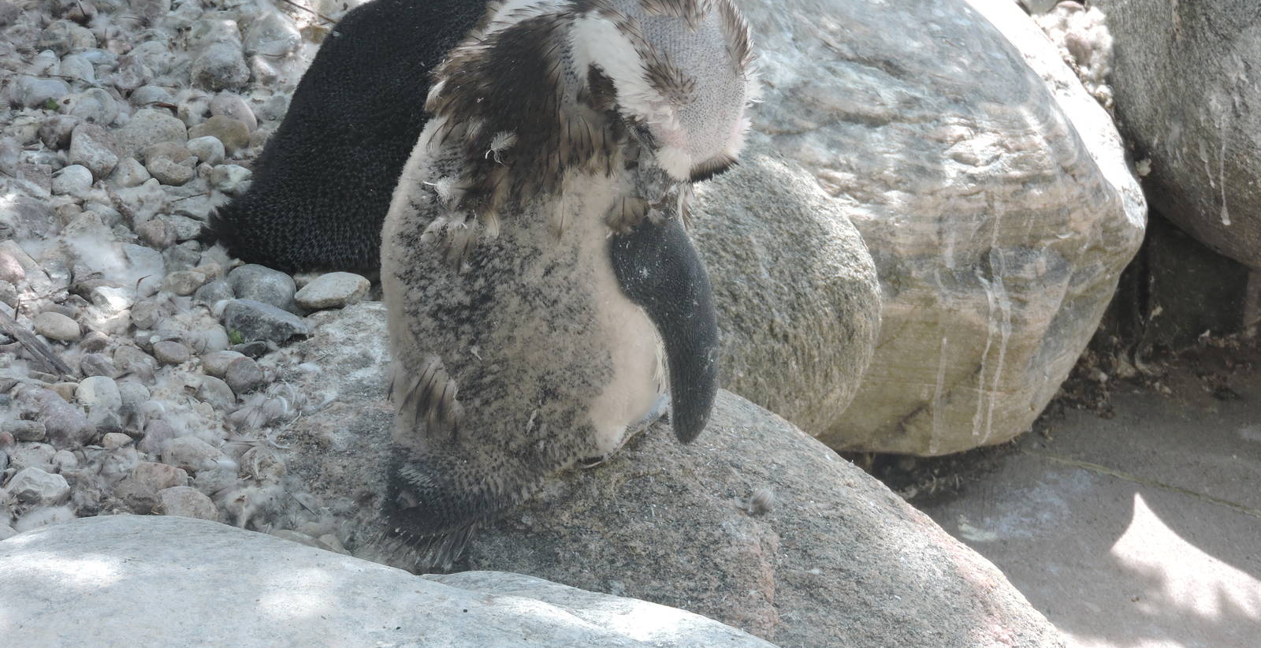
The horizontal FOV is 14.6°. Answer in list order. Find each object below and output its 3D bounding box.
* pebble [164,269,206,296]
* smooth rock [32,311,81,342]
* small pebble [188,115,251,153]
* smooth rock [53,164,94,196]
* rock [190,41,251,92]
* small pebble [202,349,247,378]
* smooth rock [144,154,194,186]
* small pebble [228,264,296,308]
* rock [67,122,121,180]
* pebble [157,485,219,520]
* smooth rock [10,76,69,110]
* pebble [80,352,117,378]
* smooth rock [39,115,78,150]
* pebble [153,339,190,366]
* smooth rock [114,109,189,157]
[{"bbox_3d":[-0.356,-0.033,3.941,0.035,0.020,0.024,0,30,0],"label":"pebble"},{"bbox_3d":[-0.452,0.002,3.867,0.036,0.023,0.030,0,29,0],"label":"smooth rock"},{"bbox_3d":[-0.347,-0.160,4.160,0.054,0.030,0.041,0,30,0],"label":"small pebble"},{"bbox_3d":[-0.482,-0.124,4.259,0.037,0.026,0.032,0,28,0],"label":"smooth rock"},{"bbox_3d":[-0.356,-0.222,4.269,0.051,0.044,0.041,0,30,0],"label":"rock"},{"bbox_3d":[-0.315,0.031,3.815,0.035,0.021,0.029,0,29,0],"label":"small pebble"},{"bbox_3d":[-0.385,-0.130,4.109,0.043,0.028,0.034,0,30,0],"label":"smooth rock"},{"bbox_3d":[-0.306,-0.030,4.083,0.056,0.036,0.045,0,28,0],"label":"small pebble"},{"bbox_3d":[-0.452,-0.146,4.134,0.043,0.041,0.050,0,29,0],"label":"rock"},{"bbox_3d":[-0.329,0.134,3.653,0.047,0.023,0.035,0,30,0],"label":"pebble"},{"bbox_3d":[-0.531,-0.207,4.416,0.052,0.026,0.042,0,28,0],"label":"smooth rock"},{"bbox_3d":[-0.415,0.033,3.827,0.031,0.022,0.024,0,30,0],"label":"pebble"},{"bbox_3d":[-0.506,-0.169,4.343,0.035,0.032,0.033,0,28,0],"label":"smooth rock"},{"bbox_3d":[-0.358,0.023,3.830,0.030,0.018,0.025,0,29,0],"label":"pebble"},{"bbox_3d":[-0.406,-0.162,4.163,0.061,0.040,0.050,0,29,0],"label":"smooth rock"}]

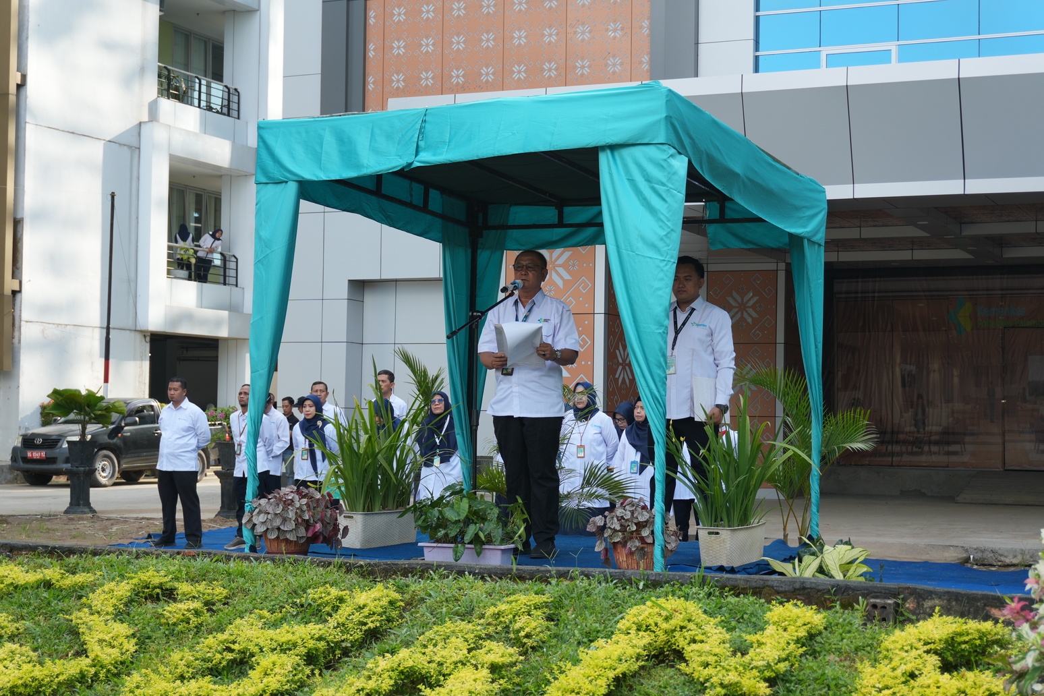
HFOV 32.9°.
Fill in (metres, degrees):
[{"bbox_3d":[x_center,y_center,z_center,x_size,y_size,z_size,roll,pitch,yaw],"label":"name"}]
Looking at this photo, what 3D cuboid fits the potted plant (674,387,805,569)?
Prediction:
[{"bbox_3d":[1.137,0.687,9.433,0.720,0.930,0.620,1,-2,0],"label":"potted plant"}]

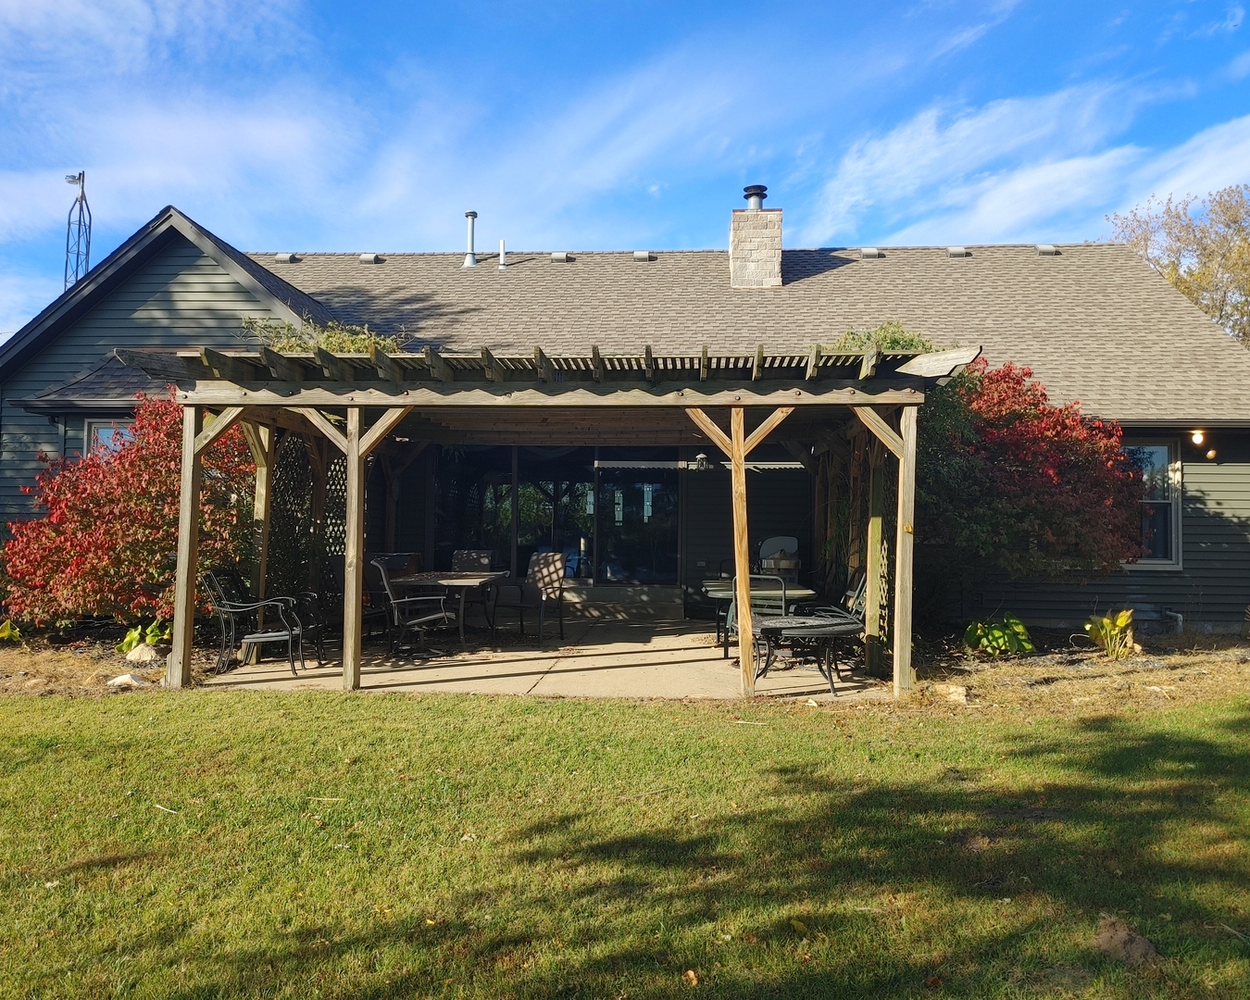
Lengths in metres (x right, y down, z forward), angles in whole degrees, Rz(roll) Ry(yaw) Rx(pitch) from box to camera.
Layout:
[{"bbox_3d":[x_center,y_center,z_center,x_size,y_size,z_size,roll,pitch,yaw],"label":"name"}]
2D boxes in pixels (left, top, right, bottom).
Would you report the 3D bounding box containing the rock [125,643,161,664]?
[{"bbox_3d":[-4.809,1.527,10.000,0.320,0.185,0.250,1,-2,-26],"label":"rock"}]

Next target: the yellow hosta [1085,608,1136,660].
[{"bbox_3d":[5.231,1.440,10.800,0.510,0.530,0.470,-1,-2,26],"label":"yellow hosta"}]

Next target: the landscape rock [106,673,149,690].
[{"bbox_3d":[-4.171,1.525,8.410,0.320,0.120,0.240,1,-2,-26],"label":"landscape rock"}]

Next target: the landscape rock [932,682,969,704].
[{"bbox_3d":[2.587,1.532,7.950,0.270,0.145,0.200,0,-2,18],"label":"landscape rock"}]

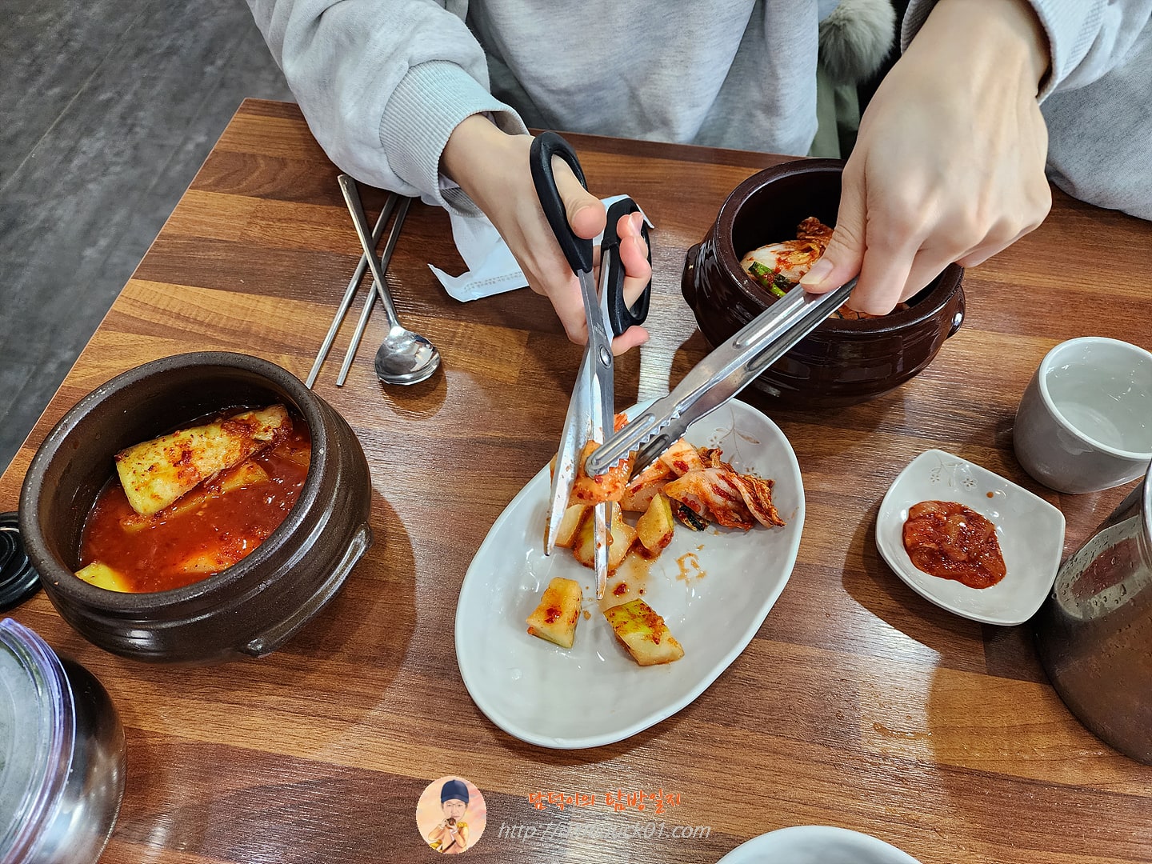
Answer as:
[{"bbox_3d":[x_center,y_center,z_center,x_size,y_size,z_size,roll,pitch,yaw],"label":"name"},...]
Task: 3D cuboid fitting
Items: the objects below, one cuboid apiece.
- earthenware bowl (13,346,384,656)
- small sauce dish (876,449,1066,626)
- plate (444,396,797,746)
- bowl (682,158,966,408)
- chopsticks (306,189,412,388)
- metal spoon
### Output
[{"bbox_3d":[-0.187,0.038,0.395,0.166,0.081,0.160,0,58,0],"label":"earthenware bowl"},{"bbox_3d":[0.205,0.063,0.412,0.089,0.027,0.089,33,63,19],"label":"small sauce dish"},{"bbox_3d":[0.034,0.066,0.410,0.142,0.027,0.224,36,64,20],"label":"plate"},{"bbox_3d":[0.151,-0.088,0.474,0.170,0.084,0.154,8,58,5],"label":"bowl"},{"bbox_3d":[-0.141,-0.122,0.540,0.025,0.007,0.222,8,58,5],"label":"chopsticks"},{"bbox_3d":[-0.138,-0.108,0.524,0.042,0.020,0.203,-17,59,-10],"label":"metal spoon"}]

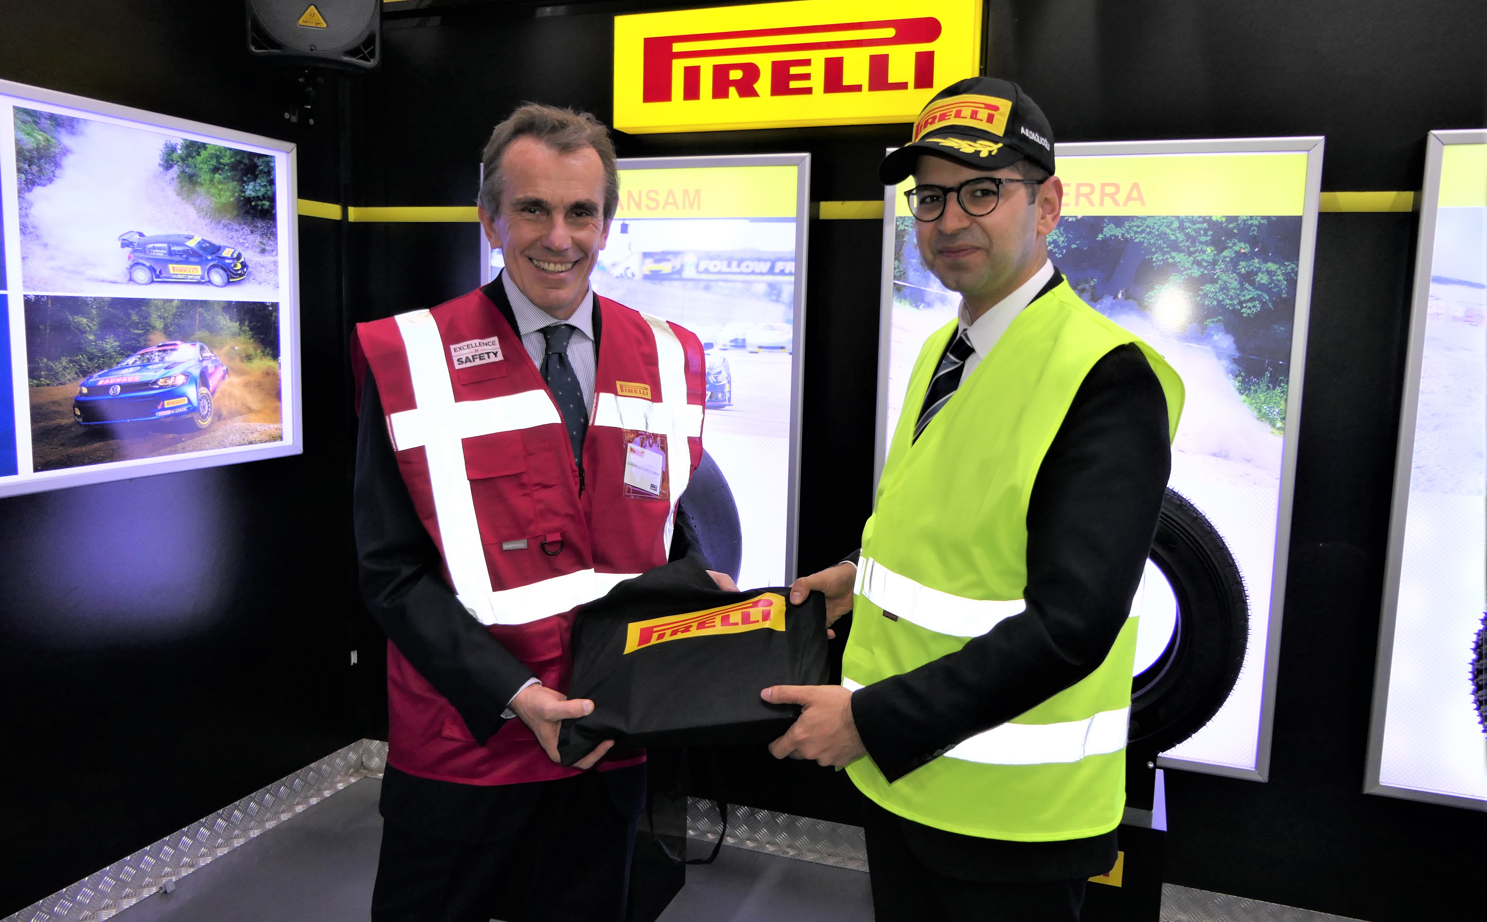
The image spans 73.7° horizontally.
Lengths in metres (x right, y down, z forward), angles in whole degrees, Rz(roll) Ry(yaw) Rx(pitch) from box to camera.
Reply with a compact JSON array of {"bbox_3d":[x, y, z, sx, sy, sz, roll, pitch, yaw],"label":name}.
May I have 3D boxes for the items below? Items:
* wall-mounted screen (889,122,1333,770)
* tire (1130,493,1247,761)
[{"bbox_3d":[0.800,-0.005,2.407,0.952,1.468,0.065,3,8,17],"label":"wall-mounted screen"},{"bbox_3d":[0.745,0.336,2.172,0.645,0.645,0.210,4,7,18],"label":"tire"}]

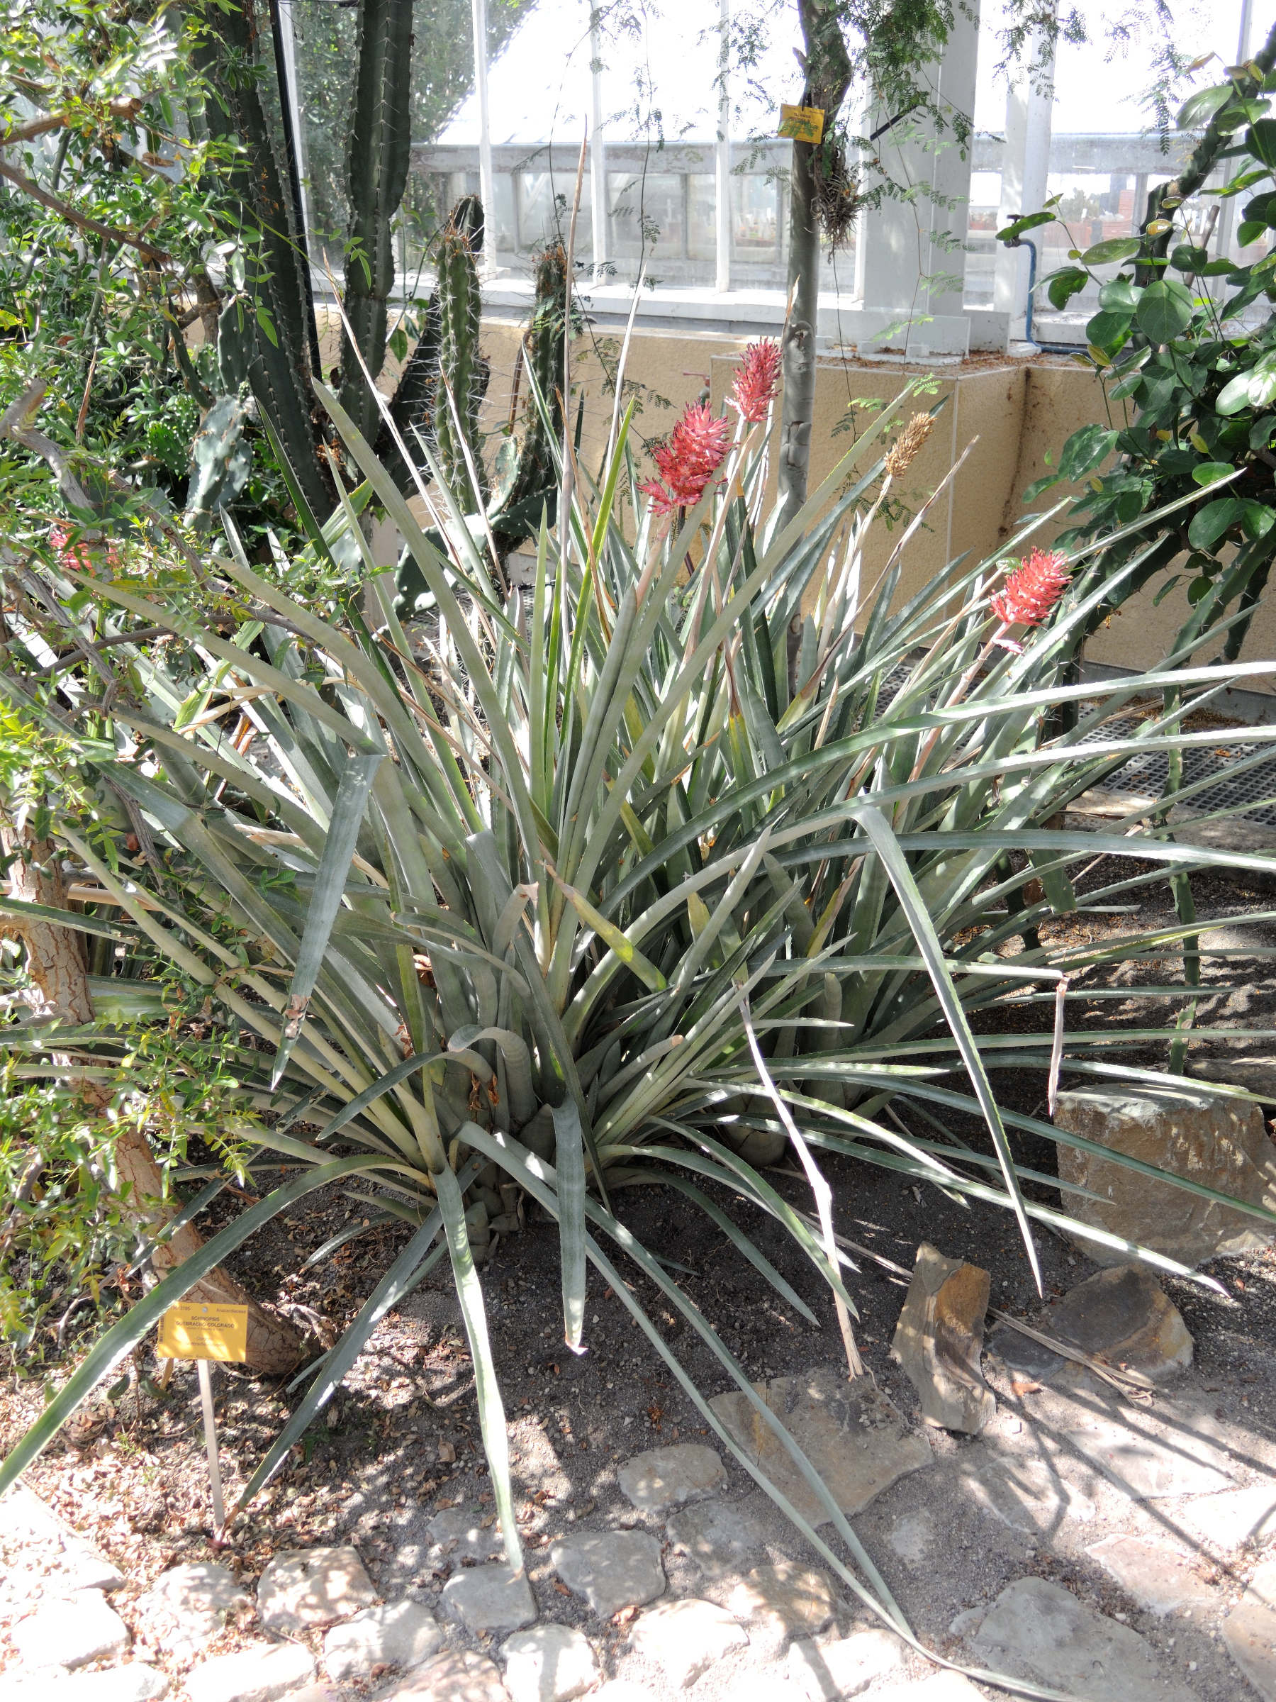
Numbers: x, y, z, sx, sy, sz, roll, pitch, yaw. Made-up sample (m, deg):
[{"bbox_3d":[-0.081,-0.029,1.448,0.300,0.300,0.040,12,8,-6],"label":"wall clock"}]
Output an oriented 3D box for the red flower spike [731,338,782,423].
[{"bbox_3d":[0.220,-0.869,3.000,0.088,0.155,0.088,8,22,-3],"label":"red flower spike"}]

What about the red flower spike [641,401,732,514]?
[{"bbox_3d":[0.074,-0.583,2.400,0.112,0.165,0.112,12,21,-5],"label":"red flower spike"}]

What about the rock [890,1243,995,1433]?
[{"bbox_3d":[0.409,0.641,2.191,0.125,0.130,0.260,2,22,6],"label":"rock"}]

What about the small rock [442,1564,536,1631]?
[{"bbox_3d":[-0.165,0.842,1.831,0.100,0.046,0.078,-4,22,-7],"label":"small rock"}]

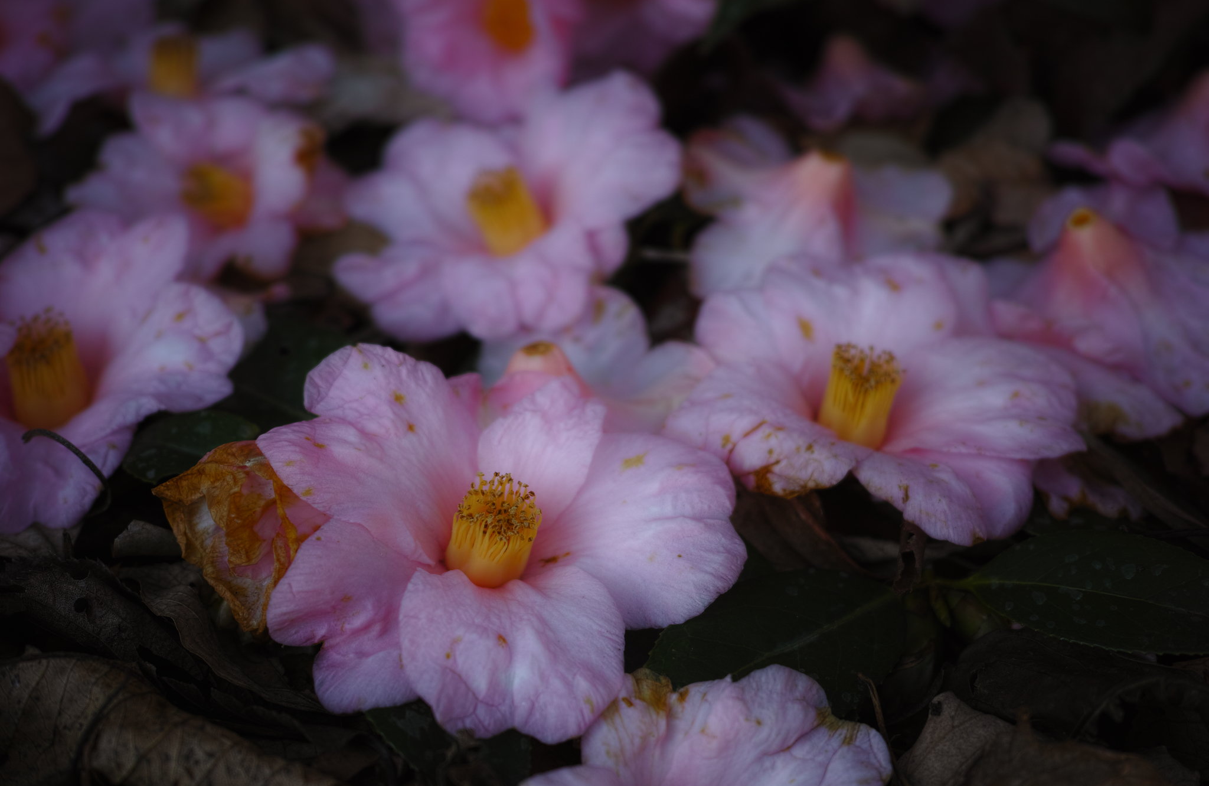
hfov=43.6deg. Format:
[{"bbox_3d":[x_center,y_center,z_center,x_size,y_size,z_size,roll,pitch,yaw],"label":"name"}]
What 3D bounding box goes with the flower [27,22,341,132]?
[{"bbox_3d":[-0.135,-0.100,0.483,0.090,0.033,0.078,0,35,0],"label":"flower"}]

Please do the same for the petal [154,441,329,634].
[{"bbox_3d":[-0.073,0.029,0.306,0.038,0.030,0.033,0,35,0],"label":"petal"}]

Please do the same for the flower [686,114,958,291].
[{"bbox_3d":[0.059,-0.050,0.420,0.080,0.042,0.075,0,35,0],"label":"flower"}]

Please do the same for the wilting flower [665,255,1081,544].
[{"bbox_3d":[0.063,0.002,0.355,0.098,0.043,0.088,0,35,0],"label":"wilting flower"}]

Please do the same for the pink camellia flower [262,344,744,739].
[{"bbox_3d":[-0.023,0.033,0.340,0.103,0.046,0.092,0,30,0],"label":"pink camellia flower"}]

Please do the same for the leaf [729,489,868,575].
[{"bbox_3d":[0.046,0.032,0.368,0.042,0.020,0.036,0,30,0],"label":"leaf"}]

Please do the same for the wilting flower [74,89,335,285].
[{"bbox_3d":[-0.137,-0.069,0.515,0.084,0.042,0.074,8,31,13],"label":"wilting flower"}]

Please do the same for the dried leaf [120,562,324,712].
[{"bbox_3d":[-0.077,0.049,0.304,0.055,0.015,0.023,25,42,31],"label":"dried leaf"}]

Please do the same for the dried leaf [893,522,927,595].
[{"bbox_3d":[0.064,0.034,0.318,0.008,0.016,0.008,0,35,0],"label":"dried leaf"}]

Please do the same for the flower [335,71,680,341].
[{"bbox_3d":[-0.027,-0.052,0.420,0.098,0.042,0.092,-10,43,7],"label":"flower"}]

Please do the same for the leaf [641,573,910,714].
[{"bbox_3d":[0.040,0.056,0.339,0.064,0.014,0.046,-20,36,-31],"label":"leaf"}]

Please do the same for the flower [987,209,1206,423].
[{"bbox_3d":[0.145,-0.024,0.436,0.090,0.052,0.088,0,30,0],"label":"flower"}]

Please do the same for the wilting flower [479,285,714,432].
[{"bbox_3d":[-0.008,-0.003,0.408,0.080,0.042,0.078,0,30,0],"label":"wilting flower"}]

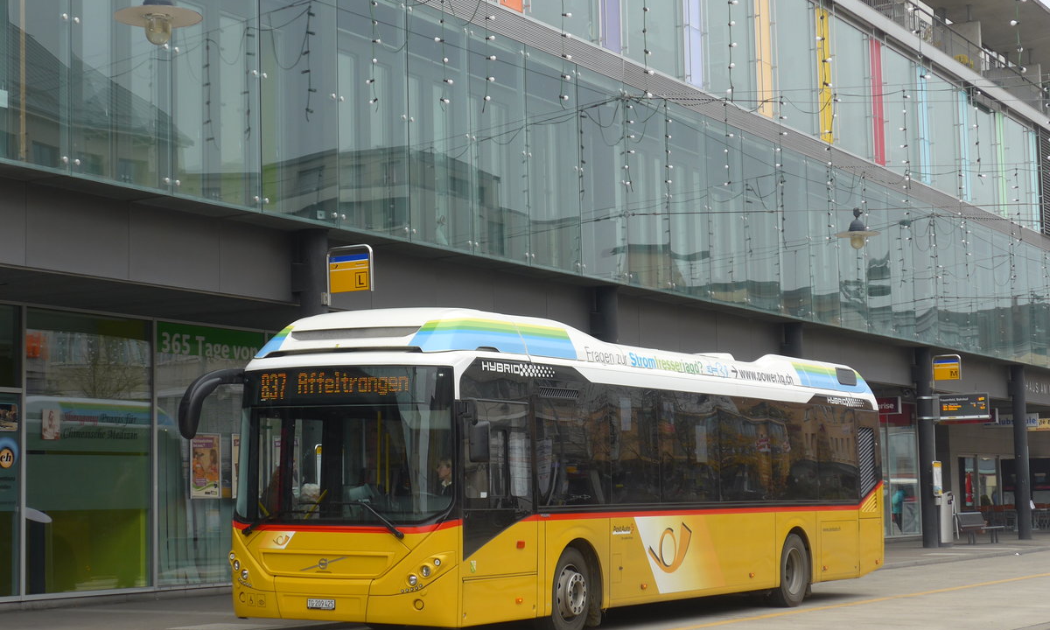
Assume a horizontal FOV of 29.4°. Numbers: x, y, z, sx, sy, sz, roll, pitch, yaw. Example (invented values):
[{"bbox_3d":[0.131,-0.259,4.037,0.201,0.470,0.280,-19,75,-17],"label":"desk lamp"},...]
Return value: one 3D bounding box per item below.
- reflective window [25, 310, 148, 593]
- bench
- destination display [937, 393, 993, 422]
[{"bbox_3d":[-5.553,1.751,25.660,0.100,3.535,2.371,-4,-6,29],"label":"reflective window"},{"bbox_3d":[11.491,5.366,50.413,0.620,0.800,2.000,-4,-6,29],"label":"bench"},{"bbox_3d":[10.282,2.135,46.665,1.230,0.620,0.200,-4,-6,29],"label":"destination display"}]

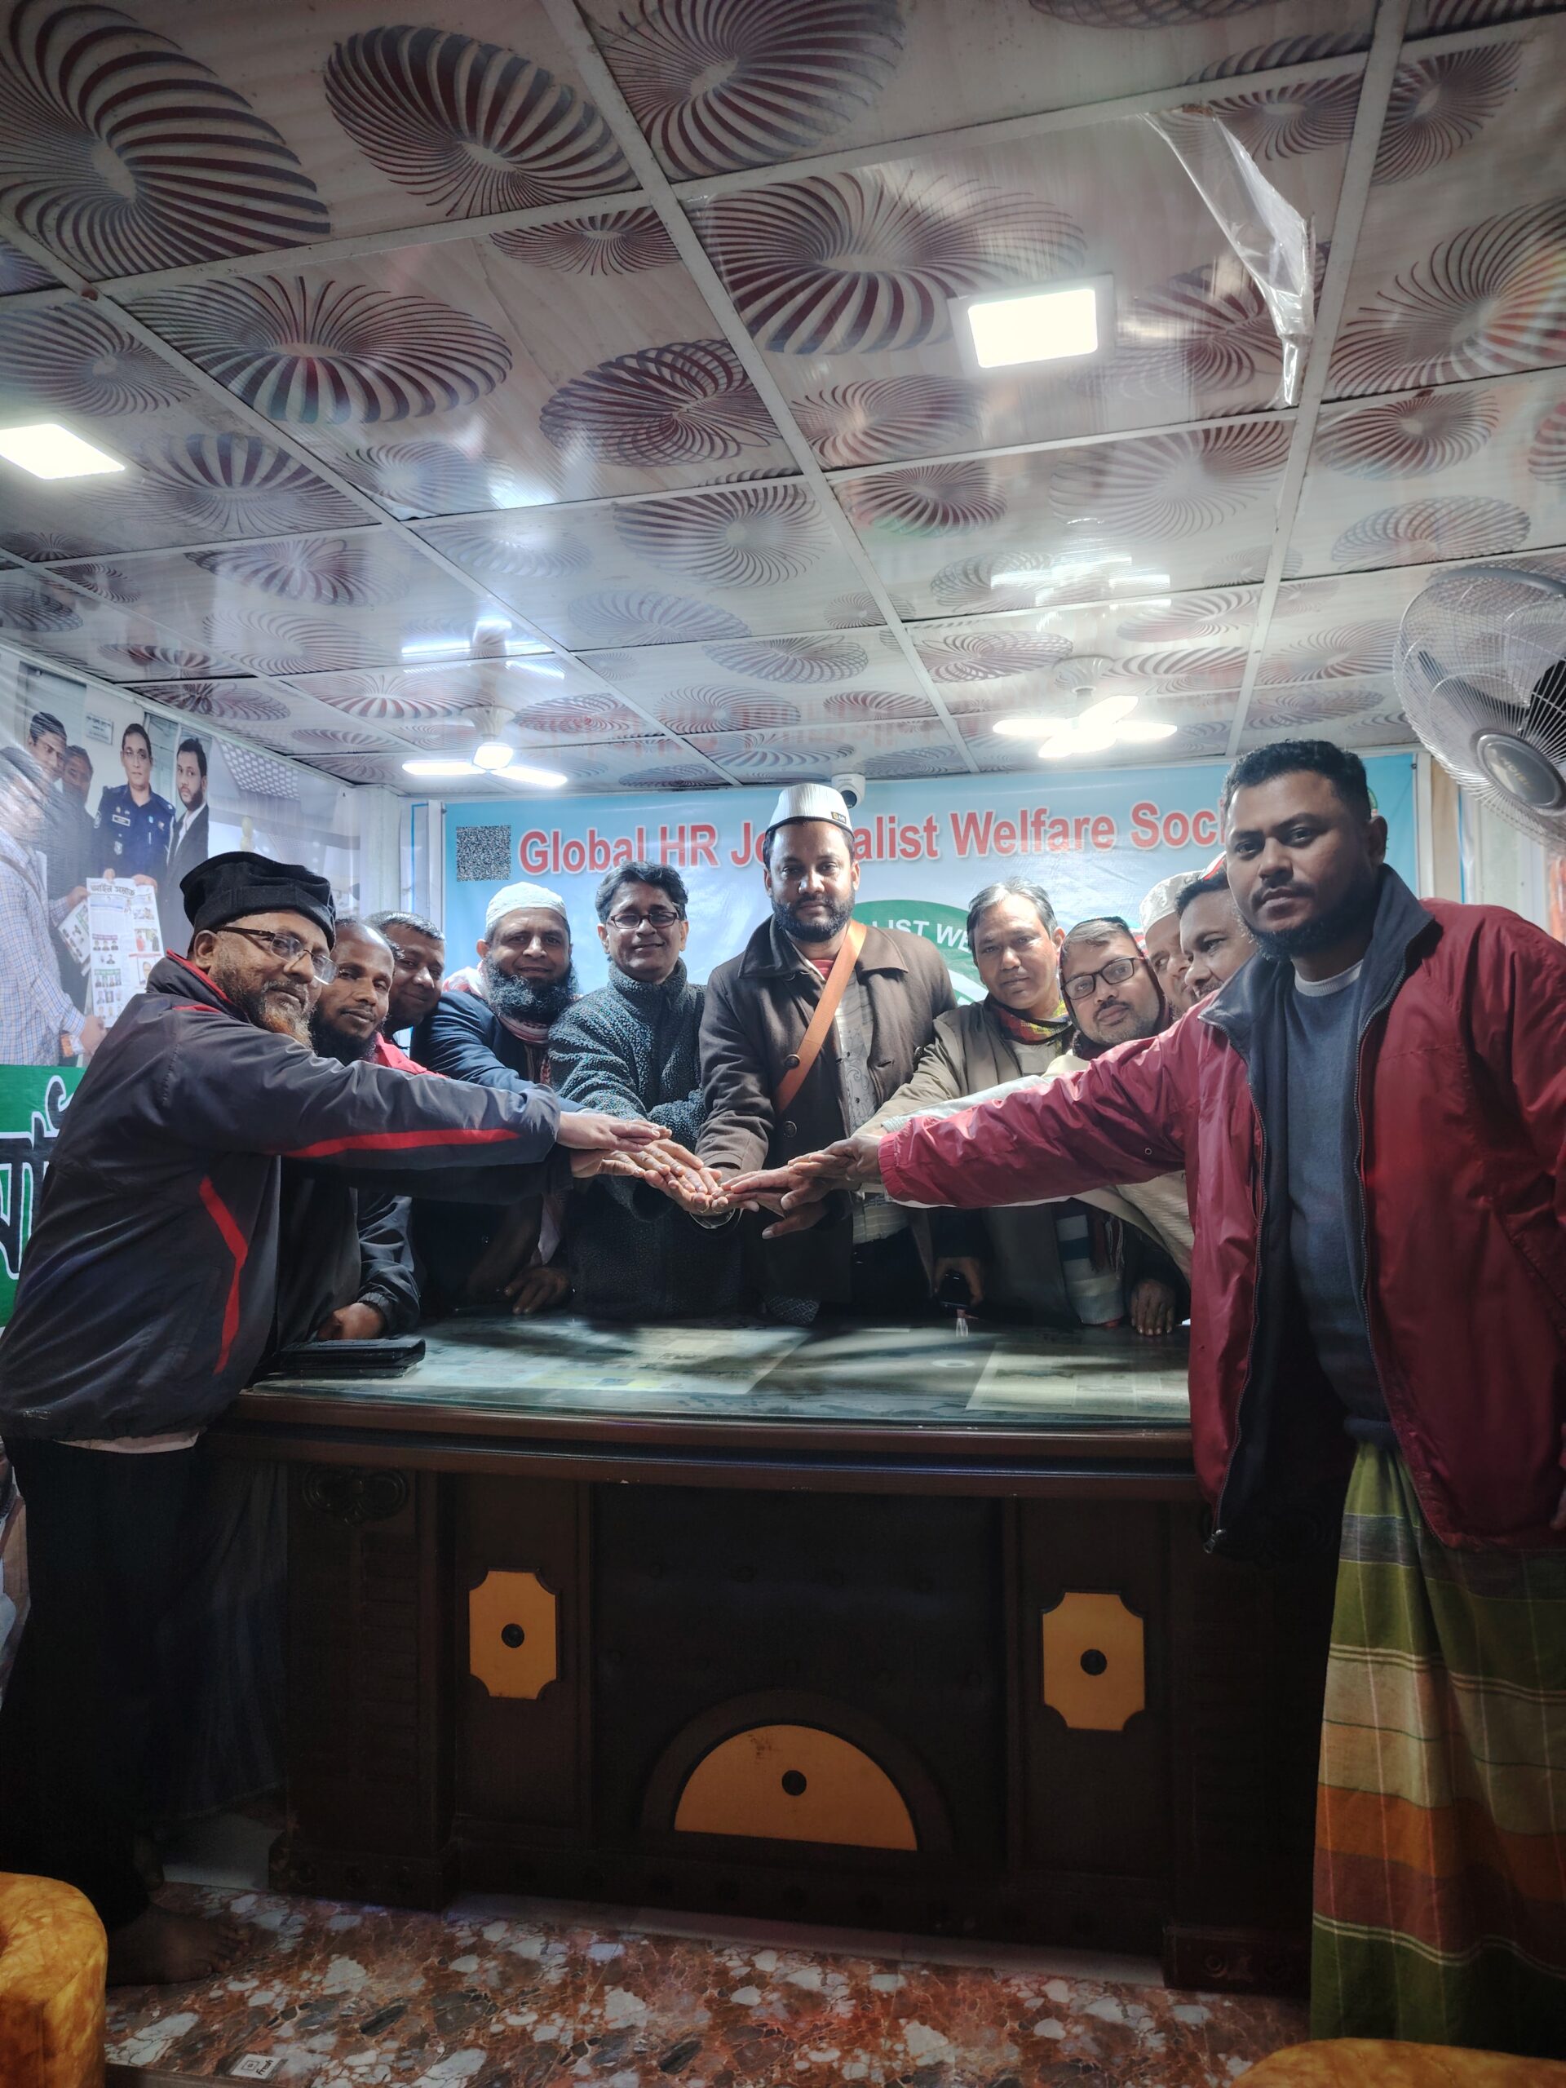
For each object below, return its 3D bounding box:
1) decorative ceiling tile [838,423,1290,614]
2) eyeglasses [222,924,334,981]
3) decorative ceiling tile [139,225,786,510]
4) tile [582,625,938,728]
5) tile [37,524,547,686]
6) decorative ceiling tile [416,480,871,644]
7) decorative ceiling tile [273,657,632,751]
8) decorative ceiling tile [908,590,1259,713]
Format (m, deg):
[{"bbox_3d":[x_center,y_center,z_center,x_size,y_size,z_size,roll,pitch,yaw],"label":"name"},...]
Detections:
[{"bbox_3d":[0.419,-0.751,2.130,0.595,0.018,0.595,-1,-3,15],"label":"decorative ceiling tile"},{"bbox_3d":[-0.721,-0.131,2.055,0.140,0.045,0.140,7,-8,27],"label":"eyeglasses"},{"bbox_3d":[-0.329,-0.759,1.685,0.595,0.018,0.595,-1,-3,15],"label":"decorative ceiling tile"},{"bbox_3d":[-0.016,-0.710,2.872,0.595,0.018,0.595,-1,-3,15],"label":"tile"},{"bbox_3d":[-0.770,-0.726,2.427,0.595,0.018,0.595,-1,-3,15],"label":"tile"},{"bbox_3d":[-0.174,-0.733,2.272,0.595,0.018,0.595,-1,-3,15],"label":"decorative ceiling tile"},{"bbox_3d":[-0.615,-0.701,3.008,0.595,0.018,0.595,-1,-3,15],"label":"decorative ceiling tile"},{"bbox_3d":[0.575,-0.727,2.726,0.595,0.018,0.595,-1,-3,15],"label":"decorative ceiling tile"}]

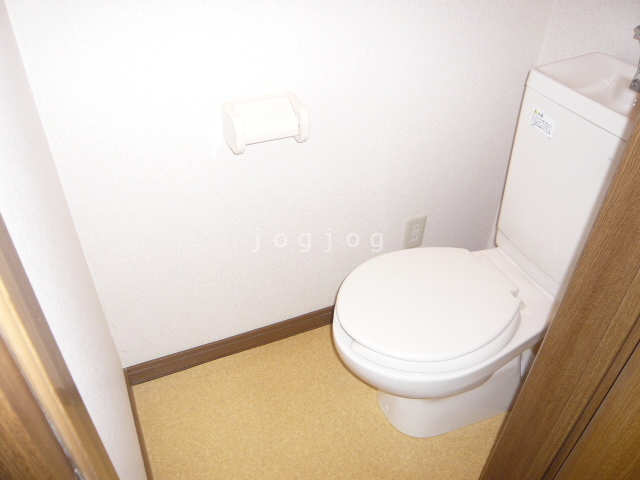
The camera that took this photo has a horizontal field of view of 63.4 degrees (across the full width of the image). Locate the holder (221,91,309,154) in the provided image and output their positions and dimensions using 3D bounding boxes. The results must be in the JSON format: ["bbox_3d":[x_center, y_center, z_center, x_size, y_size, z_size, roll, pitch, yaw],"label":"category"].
[{"bbox_3d":[-0.112,-0.239,1.075,0.157,0.085,0.096,-15,42,-19],"label":"holder"}]

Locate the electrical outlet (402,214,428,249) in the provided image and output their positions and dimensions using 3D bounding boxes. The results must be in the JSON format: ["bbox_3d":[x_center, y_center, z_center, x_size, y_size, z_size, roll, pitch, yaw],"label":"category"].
[{"bbox_3d":[0.280,-0.020,1.545,0.071,0.117,0.010,-15,42,-19],"label":"electrical outlet"}]

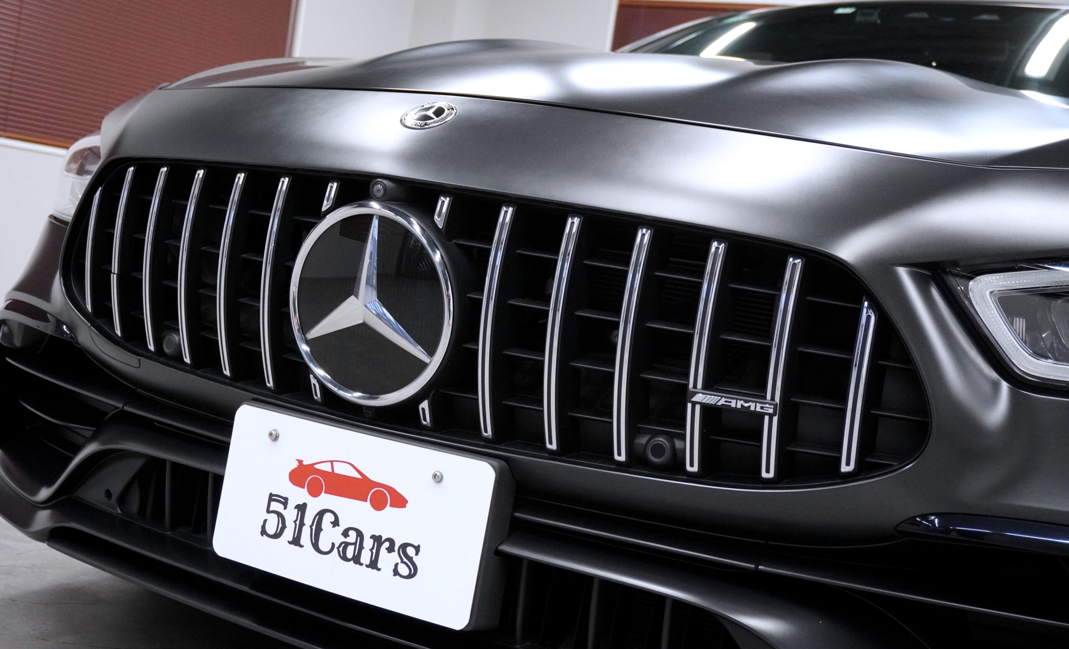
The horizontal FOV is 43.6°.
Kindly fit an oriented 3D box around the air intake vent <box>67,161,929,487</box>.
[{"bbox_3d":[-0.140,-0.021,1.389,1.075,0.258,0.140,10,6,29],"label":"air intake vent"}]

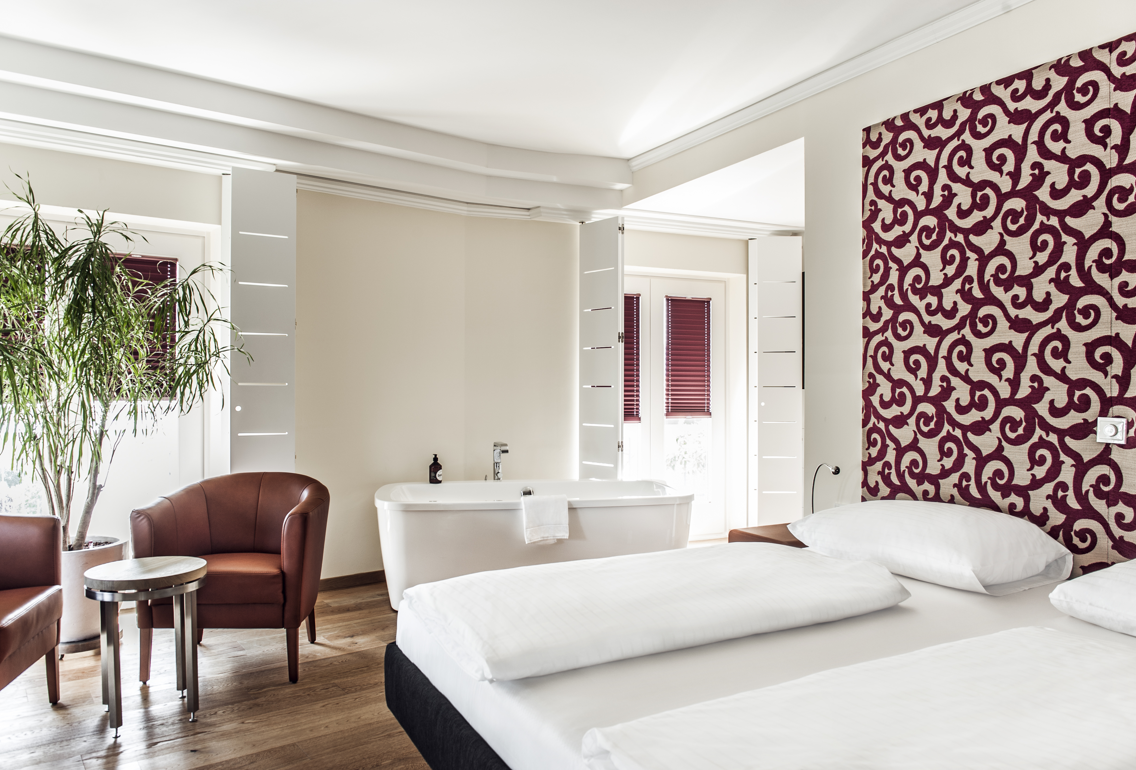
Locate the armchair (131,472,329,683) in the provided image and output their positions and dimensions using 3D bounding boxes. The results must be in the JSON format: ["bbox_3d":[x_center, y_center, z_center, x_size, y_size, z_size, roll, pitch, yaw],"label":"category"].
[{"bbox_3d":[-1.340,0.768,3.232,0.684,0.765,0.610,0,0,-3],"label":"armchair"}]

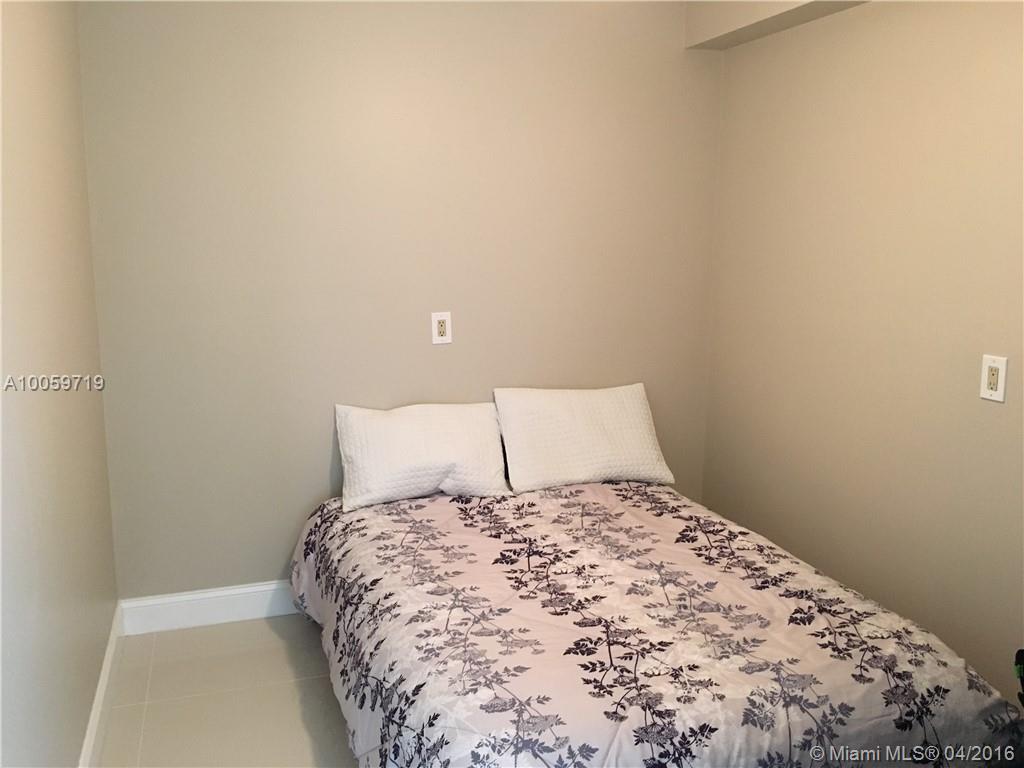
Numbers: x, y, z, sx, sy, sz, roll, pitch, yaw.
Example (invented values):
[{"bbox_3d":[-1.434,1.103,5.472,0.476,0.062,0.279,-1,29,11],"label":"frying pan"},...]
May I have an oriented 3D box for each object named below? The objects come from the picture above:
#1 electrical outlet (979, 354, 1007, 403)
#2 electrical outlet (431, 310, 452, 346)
[{"bbox_3d":[1.344,-0.018,2.397,0.009,0.123,0.079,-3,11,-19],"label":"electrical outlet"},{"bbox_3d":[-0.276,-0.220,3.363,0.079,0.123,0.009,-3,11,-19],"label":"electrical outlet"}]

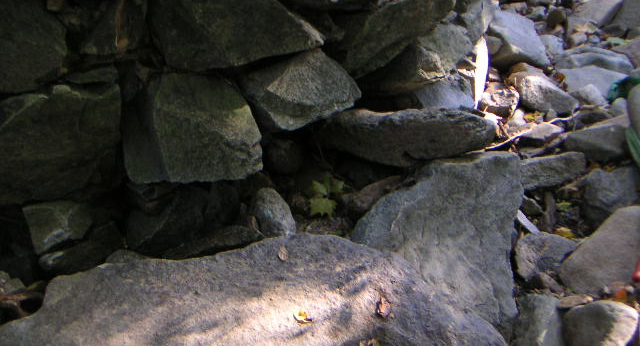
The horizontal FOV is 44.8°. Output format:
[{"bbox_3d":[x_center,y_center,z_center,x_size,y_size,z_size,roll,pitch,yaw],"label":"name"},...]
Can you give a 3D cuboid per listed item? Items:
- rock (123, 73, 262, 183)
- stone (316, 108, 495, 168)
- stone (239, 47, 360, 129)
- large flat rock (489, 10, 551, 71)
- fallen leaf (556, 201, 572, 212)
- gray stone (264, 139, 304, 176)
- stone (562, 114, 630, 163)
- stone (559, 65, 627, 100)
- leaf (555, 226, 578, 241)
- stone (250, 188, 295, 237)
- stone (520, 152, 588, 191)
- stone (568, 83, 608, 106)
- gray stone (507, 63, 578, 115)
[{"bbox_3d":[-0.361,-0.135,2.250,0.360,0.260,0.260,-4,26,-7],"label":"rock"},{"bbox_3d":[0.270,-0.117,2.450,0.530,0.140,0.220,4,26,7],"label":"stone"},{"bbox_3d":[-0.068,-0.267,2.450,0.350,0.180,0.270,-10,30,-18],"label":"stone"},{"bbox_3d":[0.985,-0.665,3.850,0.220,0.200,0.300,-12,30,-22],"label":"large flat rock"},{"bbox_3d":[0.844,0.116,2.680,0.050,0.018,0.035,0,28,0],"label":"fallen leaf"},{"bbox_3d":[-0.109,-0.049,2.420,0.120,0.100,0.100,0,26,0],"label":"gray stone"},{"bbox_3d":[0.953,-0.122,2.700,0.215,0.120,0.150,7,27,13],"label":"stone"},{"bbox_3d":[1.259,-0.421,3.600,0.280,0.100,0.220,0,28,0],"label":"stone"},{"bbox_3d":[0.803,0.197,2.530,0.070,0.025,0.050,0,28,0],"label":"leaf"},{"bbox_3d":[-0.133,0.111,2.200,0.115,0.120,0.100,0,26,0],"label":"stone"},{"bbox_3d":[0.835,-0.007,2.780,0.230,0.100,0.140,-10,30,-18],"label":"stone"},{"bbox_3d":[1.089,-0.319,3.150,0.150,0.065,0.100,9,27,18],"label":"stone"},{"bbox_3d":[0.972,-0.368,3.400,0.280,0.150,0.180,18,33,30],"label":"gray stone"}]

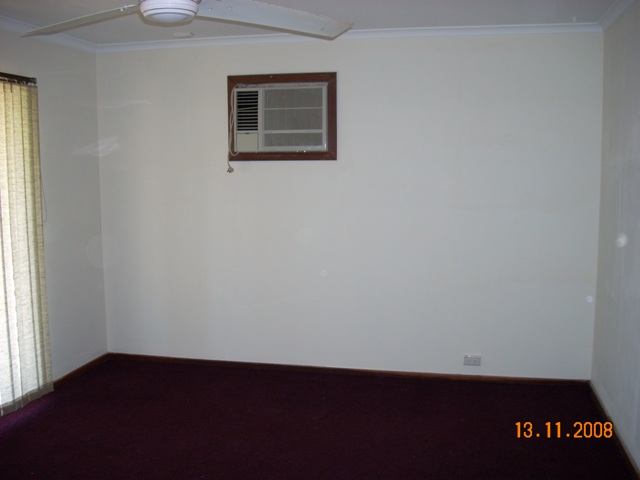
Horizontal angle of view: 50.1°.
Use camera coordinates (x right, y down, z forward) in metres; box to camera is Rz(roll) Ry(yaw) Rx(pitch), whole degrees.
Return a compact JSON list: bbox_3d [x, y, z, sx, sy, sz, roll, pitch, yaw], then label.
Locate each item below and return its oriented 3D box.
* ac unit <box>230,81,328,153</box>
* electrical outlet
[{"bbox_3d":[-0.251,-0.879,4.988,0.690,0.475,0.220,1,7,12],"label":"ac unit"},{"bbox_3d":[1.076,0.853,4.822,0.116,0.075,0.014,1,7,12],"label":"electrical outlet"}]

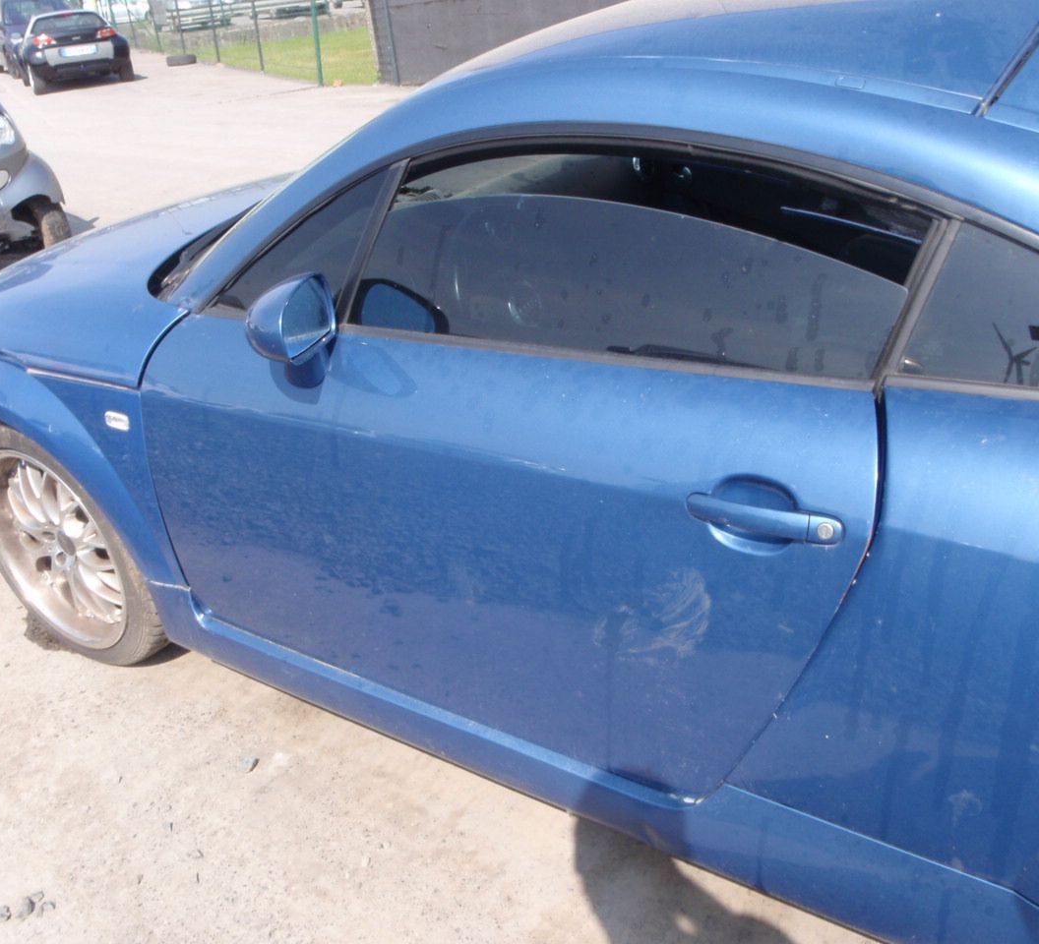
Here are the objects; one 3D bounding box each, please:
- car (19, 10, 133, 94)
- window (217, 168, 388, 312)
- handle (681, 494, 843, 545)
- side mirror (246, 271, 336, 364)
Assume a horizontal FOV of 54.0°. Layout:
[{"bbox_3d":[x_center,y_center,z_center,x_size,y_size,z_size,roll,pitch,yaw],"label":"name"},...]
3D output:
[{"bbox_3d":[-7.739,-7.295,17.528,1.615,1.192,3.427,-16,29,-22],"label":"car"},{"bbox_3d":[-0.381,-0.388,1.723,0.350,0.270,0.030,14,5,34],"label":"window"},{"bbox_3d":[0.296,0.058,1.241,0.200,0.042,0.043,13,31,31],"label":"handle"},{"bbox_3d":[-0.366,-0.242,1.604,0.130,0.135,0.165,13,31,31],"label":"side mirror"}]

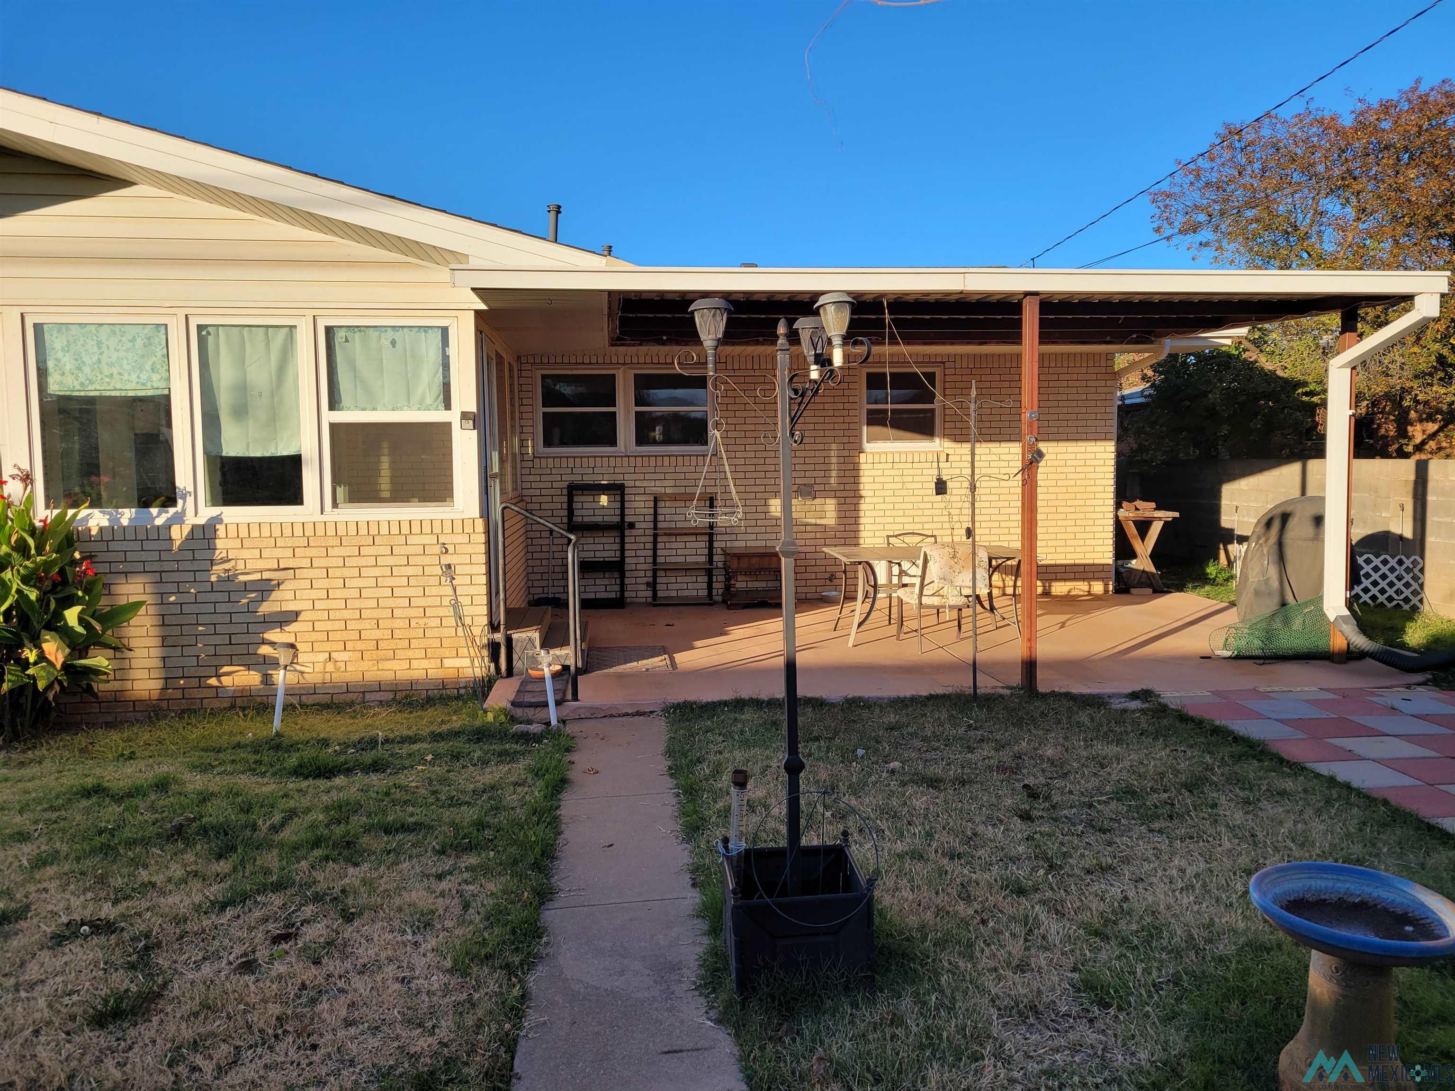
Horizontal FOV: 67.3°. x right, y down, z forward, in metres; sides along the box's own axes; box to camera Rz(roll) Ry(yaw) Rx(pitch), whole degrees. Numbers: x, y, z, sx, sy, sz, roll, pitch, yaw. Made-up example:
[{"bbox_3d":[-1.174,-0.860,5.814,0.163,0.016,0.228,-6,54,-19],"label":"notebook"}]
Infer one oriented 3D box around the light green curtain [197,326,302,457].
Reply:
[{"bbox_3d":[-3.101,-1.002,7.095,0.637,0.853,0.050,-1,4,-8],"label":"light green curtain"}]

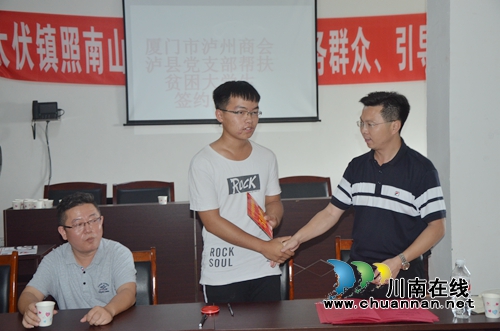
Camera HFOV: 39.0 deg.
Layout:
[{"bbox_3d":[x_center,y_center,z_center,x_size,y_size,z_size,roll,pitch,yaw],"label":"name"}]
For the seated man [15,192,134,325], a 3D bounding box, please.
[{"bbox_3d":[-0.693,0.740,2.962,0.500,1.250,0.720,-2,3,-10],"label":"seated man"}]

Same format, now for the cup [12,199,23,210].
[{"bbox_3d":[-1.917,0.338,5.822,0.074,0.079,0.074,-2,3,-8],"label":"cup"}]

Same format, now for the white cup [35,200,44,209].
[{"bbox_3d":[-1.748,0.337,5.842,0.074,0.079,0.074,-2,3,-8],"label":"white cup"}]

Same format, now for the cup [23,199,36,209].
[{"bbox_3d":[-1.824,0.338,5.832,0.074,0.079,0.074,-1,3,0],"label":"cup"}]

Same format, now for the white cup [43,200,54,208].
[{"bbox_3d":[-1.665,0.335,5.862,0.074,0.079,0.074,-2,3,-8],"label":"white cup"}]

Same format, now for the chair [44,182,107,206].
[{"bbox_3d":[-1.568,0.662,6.328,0.580,0.980,0.600,-2,3,-8],"label":"chair"}]

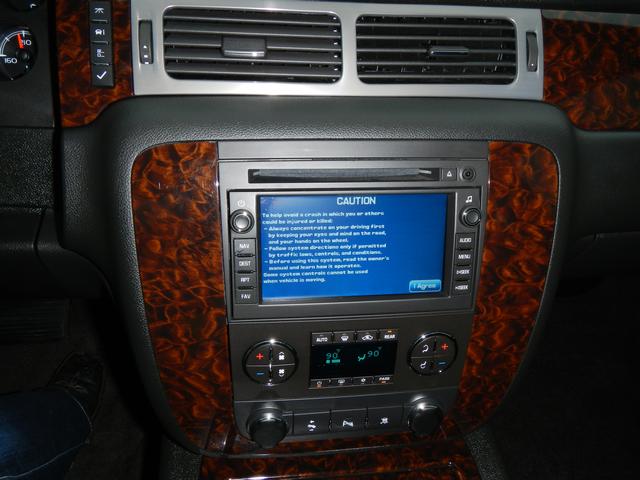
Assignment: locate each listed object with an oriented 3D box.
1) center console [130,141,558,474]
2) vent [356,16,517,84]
[{"bbox_3d":[0.023,0.059,0.432,0.322,0.275,0.115,-1,13,-5],"label":"center console"},{"bbox_3d":[0.094,-0.153,0.429,0.136,0.058,0.025,-1,-2,-8],"label":"vent"}]

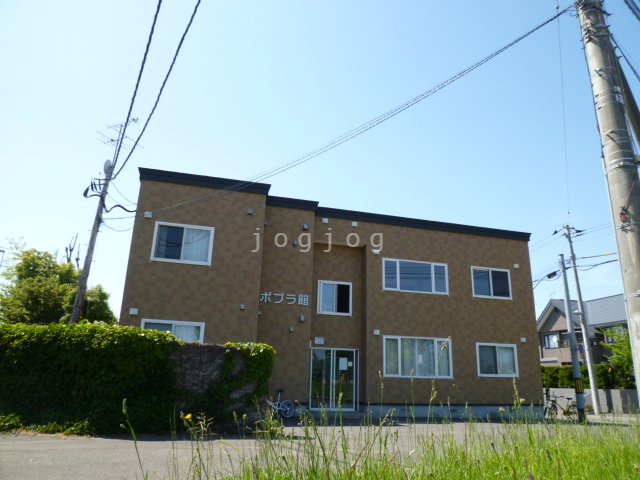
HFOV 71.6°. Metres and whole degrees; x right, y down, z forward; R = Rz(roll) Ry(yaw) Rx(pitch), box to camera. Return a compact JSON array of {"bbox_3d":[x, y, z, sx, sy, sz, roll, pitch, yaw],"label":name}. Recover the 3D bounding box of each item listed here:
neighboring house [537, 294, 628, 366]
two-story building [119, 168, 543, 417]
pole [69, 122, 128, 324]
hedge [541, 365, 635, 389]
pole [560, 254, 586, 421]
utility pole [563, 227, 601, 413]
[{"bbox_3d":[23.465,8.892,37.106,6.900,8.000,8.500,6,-17,-15],"label":"neighboring house"},{"bbox_3d":[0.548,3.114,18.014,14.885,7.092,8.600,6,-17,-14],"label":"two-story building"},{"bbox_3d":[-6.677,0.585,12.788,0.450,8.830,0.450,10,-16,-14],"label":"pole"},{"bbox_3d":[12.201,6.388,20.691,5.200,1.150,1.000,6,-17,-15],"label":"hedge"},{"bbox_3d":[9.769,3.646,17.252,0.270,6.360,0.270,6,-17,-15],"label":"pole"},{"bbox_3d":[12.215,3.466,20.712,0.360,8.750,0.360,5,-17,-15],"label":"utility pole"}]

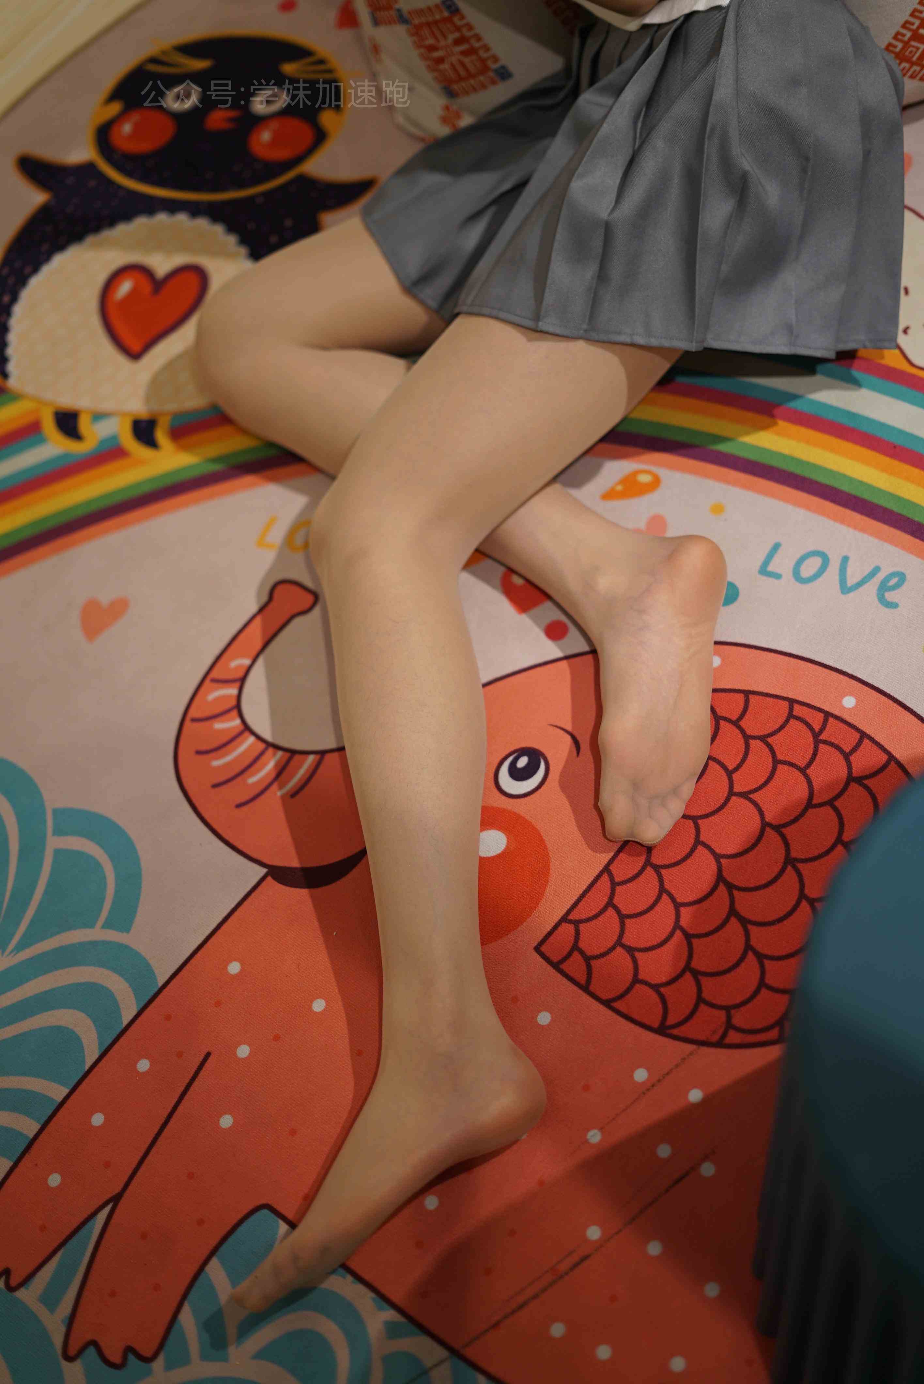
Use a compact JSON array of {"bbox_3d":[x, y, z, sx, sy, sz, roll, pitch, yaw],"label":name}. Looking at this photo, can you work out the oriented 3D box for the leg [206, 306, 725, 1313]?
[{"bbox_3d":[-0.008,0.003,1.302,0.260,0.215,0.830,5,58,18],"label":"leg"}]

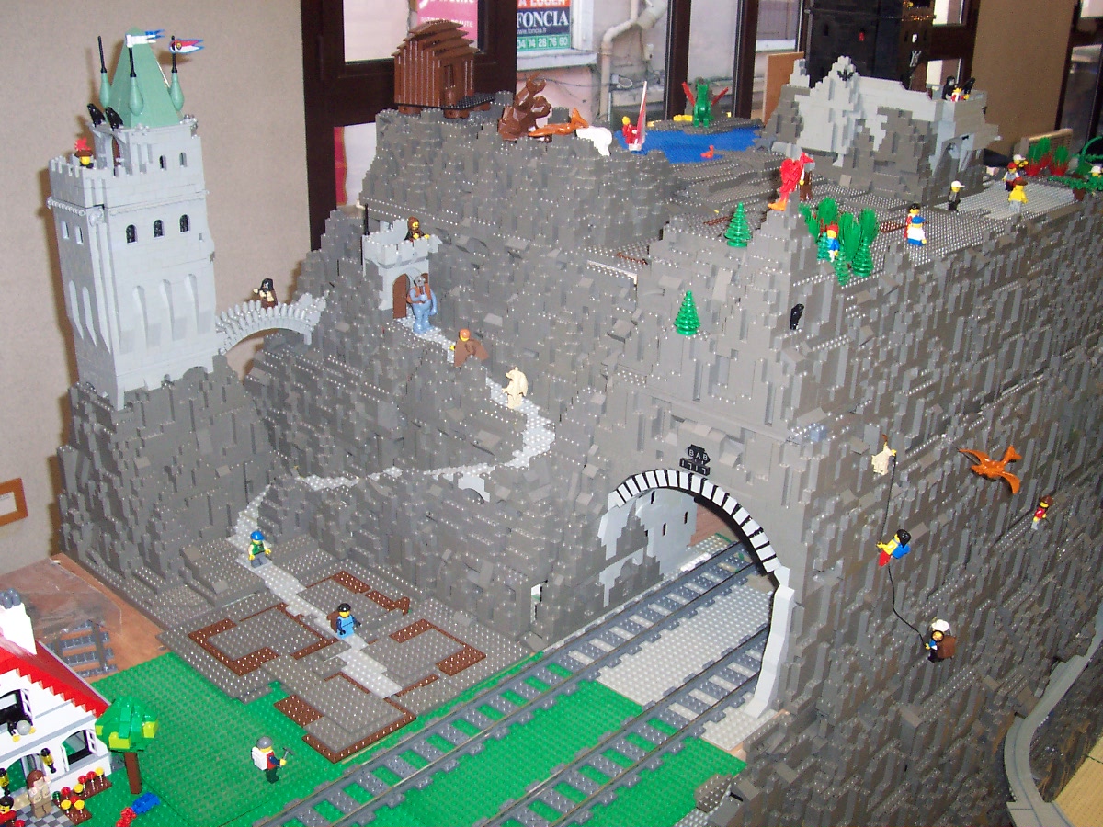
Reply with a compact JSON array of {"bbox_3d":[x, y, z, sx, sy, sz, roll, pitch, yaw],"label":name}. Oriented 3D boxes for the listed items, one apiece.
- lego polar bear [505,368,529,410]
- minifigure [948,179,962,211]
[{"bbox_3d":[-0.039,-0.029,1.263,0.026,0.045,0.024,-11,26,-27],"label":"lego polar bear"},{"bbox_3d":[0.510,-0.277,1.488,0.016,0.042,0.024,19,29,36],"label":"minifigure"}]

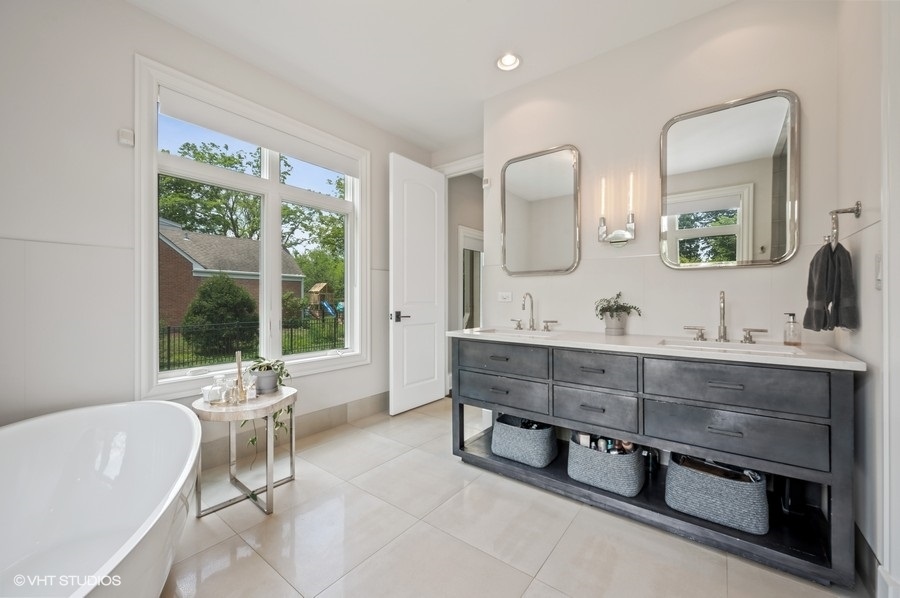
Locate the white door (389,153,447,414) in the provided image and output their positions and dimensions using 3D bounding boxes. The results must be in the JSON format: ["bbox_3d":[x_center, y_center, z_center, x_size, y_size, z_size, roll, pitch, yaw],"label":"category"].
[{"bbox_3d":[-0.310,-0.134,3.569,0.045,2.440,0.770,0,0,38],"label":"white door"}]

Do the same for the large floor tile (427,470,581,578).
[{"bbox_3d":[0.276,1.089,1.772,0.595,0.010,0.595,0,0,38],"label":"large floor tile"}]

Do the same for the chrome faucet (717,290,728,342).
[{"bbox_3d":[1.486,0.096,1.904,0.056,0.286,0.200,0,0,37],"label":"chrome faucet"}]

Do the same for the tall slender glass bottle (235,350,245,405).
[{"bbox_3d":[-1.132,0.415,1.885,0.048,0.268,0.048,0,0,38],"label":"tall slender glass bottle"}]

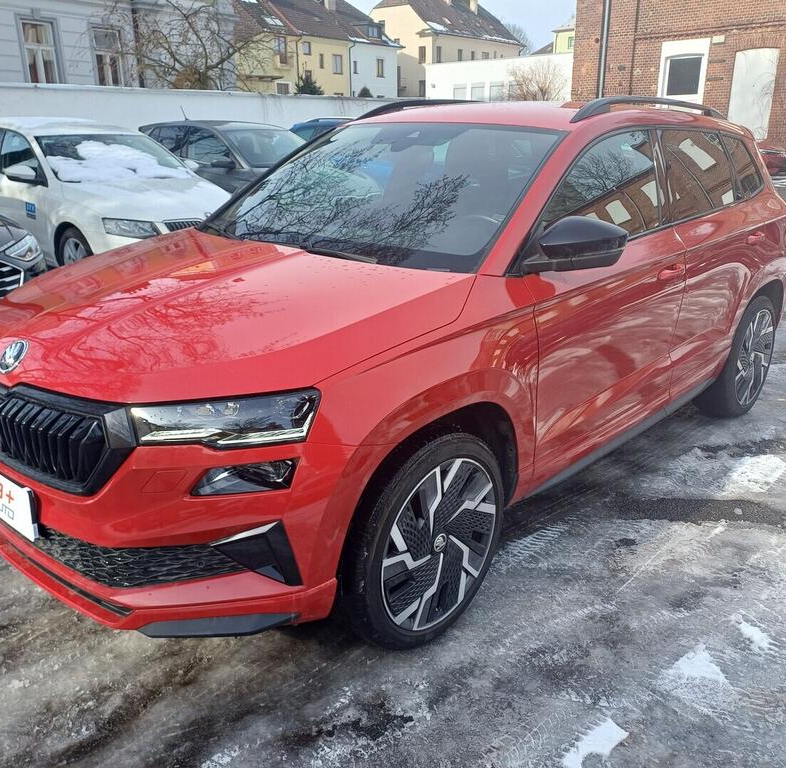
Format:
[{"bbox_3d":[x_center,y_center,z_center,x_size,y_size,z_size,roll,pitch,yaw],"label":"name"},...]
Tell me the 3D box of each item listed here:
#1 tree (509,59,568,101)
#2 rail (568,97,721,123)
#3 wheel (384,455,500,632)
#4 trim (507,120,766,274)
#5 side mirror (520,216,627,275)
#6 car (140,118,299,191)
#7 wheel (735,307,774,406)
[{"bbox_3d":[5.481,-10.456,28.363,2.200,3.600,2.100,-1,19,0],"label":"tree"},{"bbox_3d":[1.164,-1.176,3.192,0.060,0.110,1.500,17,25,41],"label":"rail"},{"bbox_3d":[0.086,0.450,2.208,0.180,0.515,0.515,17,25,41],"label":"wheel"},{"bbox_3d":[1.133,-0.825,3.077,0.200,0.460,2.430,17,25,41],"label":"trim"},{"bbox_3d":[0.573,-0.440,2.318,0.250,0.170,0.200,17,25,41],"label":"side mirror"},{"bbox_3d":[-1.909,-2.707,9.905,4.300,1.480,1.785,17,26,41],"label":"car"},{"bbox_3d":[1.890,-0.158,4.035,0.180,0.515,0.515,17,25,41],"label":"wheel"}]

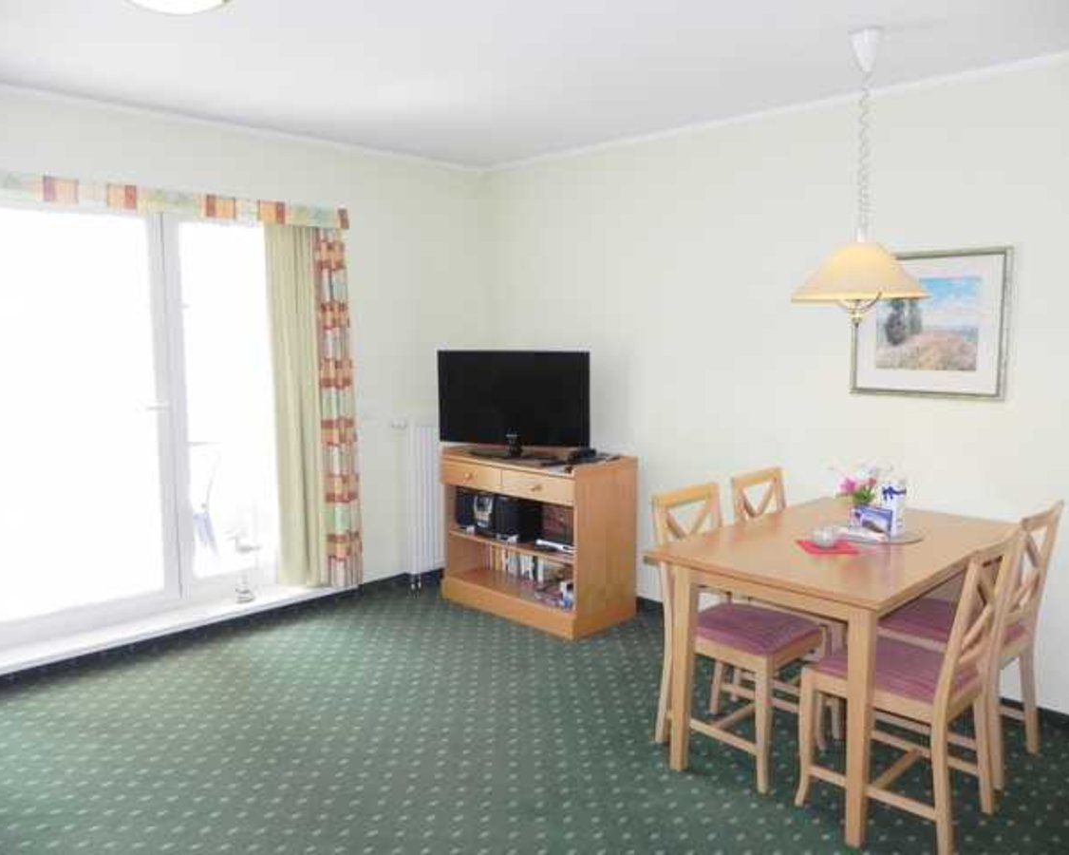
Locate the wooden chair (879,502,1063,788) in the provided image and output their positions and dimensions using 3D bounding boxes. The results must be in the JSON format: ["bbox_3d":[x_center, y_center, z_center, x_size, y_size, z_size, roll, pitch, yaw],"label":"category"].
[{"bbox_3d":[1.508,0.708,3.023,0.500,0.900,0.430,6,9,44],"label":"wooden chair"}]

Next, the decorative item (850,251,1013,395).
[{"bbox_3d":[1.569,-0.414,3.428,0.600,0.570,0.030,6,9,44],"label":"decorative item"}]

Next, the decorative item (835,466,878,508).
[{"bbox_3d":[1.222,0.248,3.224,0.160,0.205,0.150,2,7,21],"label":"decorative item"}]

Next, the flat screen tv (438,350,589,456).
[{"bbox_3d":[-0.120,-0.124,4.629,0.850,0.570,0.210,2,7,18],"label":"flat screen tv"}]

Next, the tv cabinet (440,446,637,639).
[{"bbox_3d":[0.015,0.549,4.630,0.970,0.860,0.470,6,9,44],"label":"tv cabinet"}]

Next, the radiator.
[{"bbox_3d":[-0.591,0.415,5.057,0.110,0.920,0.360,6,9,44],"label":"radiator"}]

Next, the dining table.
[{"bbox_3d":[1.111,0.770,3.131,0.790,0.755,1.340,6,9,44],"label":"dining table"}]

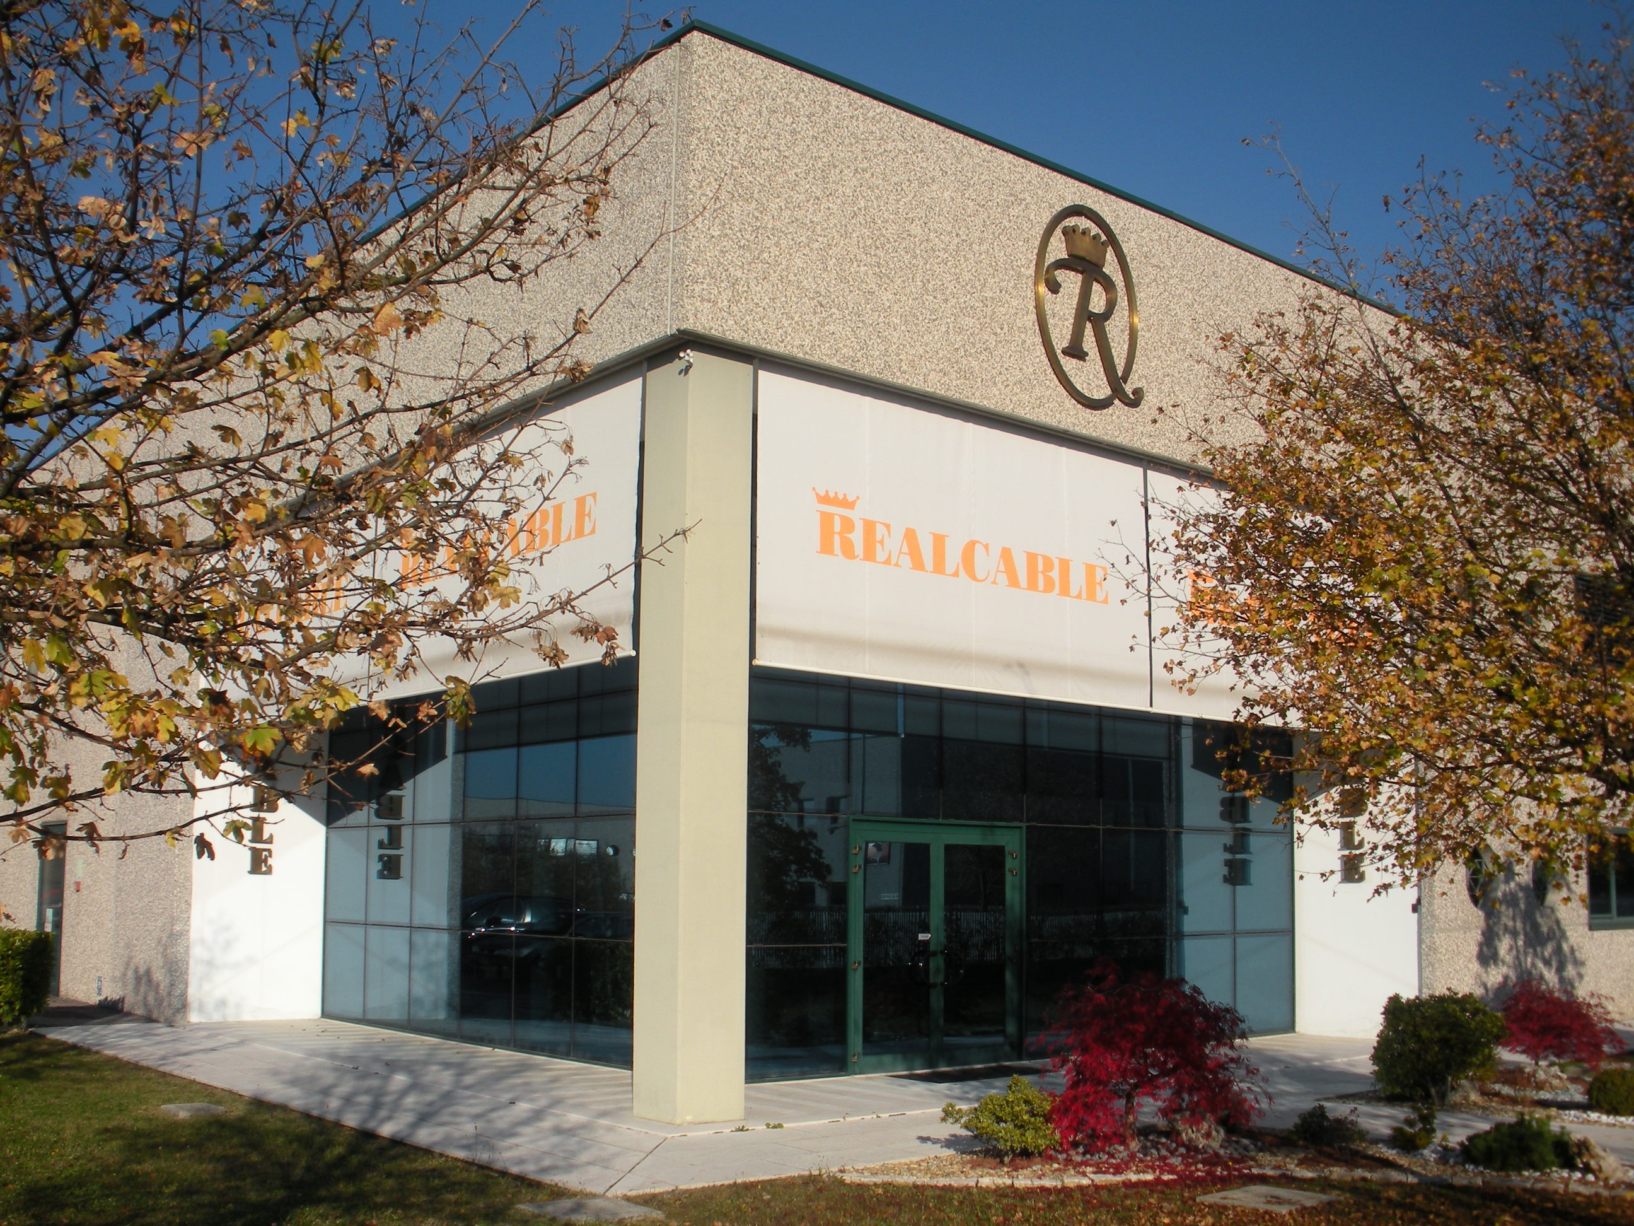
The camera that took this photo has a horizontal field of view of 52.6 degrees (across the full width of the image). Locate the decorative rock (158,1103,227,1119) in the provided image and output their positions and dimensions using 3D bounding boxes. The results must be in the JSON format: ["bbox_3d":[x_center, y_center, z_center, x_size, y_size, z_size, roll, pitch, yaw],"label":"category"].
[{"bbox_3d":[-4.502,3.604,11.923,0.370,0.070,0.400,8,-12,-39],"label":"decorative rock"}]

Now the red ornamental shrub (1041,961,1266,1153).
[{"bbox_3d":[2.142,2.824,10.637,1.350,1.200,1.300,-1,-10,11],"label":"red ornamental shrub"}]

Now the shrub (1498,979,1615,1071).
[{"bbox_3d":[6.716,3.719,15.008,1.030,0.850,1.000,-4,-10,23],"label":"shrub"}]

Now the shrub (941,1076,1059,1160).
[{"bbox_3d":[1.139,3.109,10.222,0.720,0.500,0.650,-1,-9,6],"label":"shrub"}]

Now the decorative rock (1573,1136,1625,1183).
[{"bbox_3d":[4.444,3.097,9.407,0.300,0.230,0.250,-4,-10,24],"label":"decorative rock"}]

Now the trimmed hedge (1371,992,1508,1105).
[{"bbox_3d":[4.858,3.377,12.984,0.980,0.870,0.950,-3,-10,20],"label":"trimmed hedge"}]

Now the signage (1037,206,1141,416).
[{"bbox_3d":[2.561,-2.879,15.431,1.480,2.000,0.100,8,-12,-39],"label":"signage"}]

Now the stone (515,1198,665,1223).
[{"bbox_3d":[-1.170,3.105,8.545,0.550,0.050,0.490,8,-12,-39],"label":"stone"}]

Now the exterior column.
[{"bbox_3d":[-0.906,0.837,12.354,0.530,5.650,0.530,8,-12,-39],"label":"exterior column"}]

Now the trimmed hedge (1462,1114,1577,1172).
[{"bbox_3d":[4.183,3.124,9.880,0.660,0.340,0.600,-3,-10,22],"label":"trimmed hedge"}]

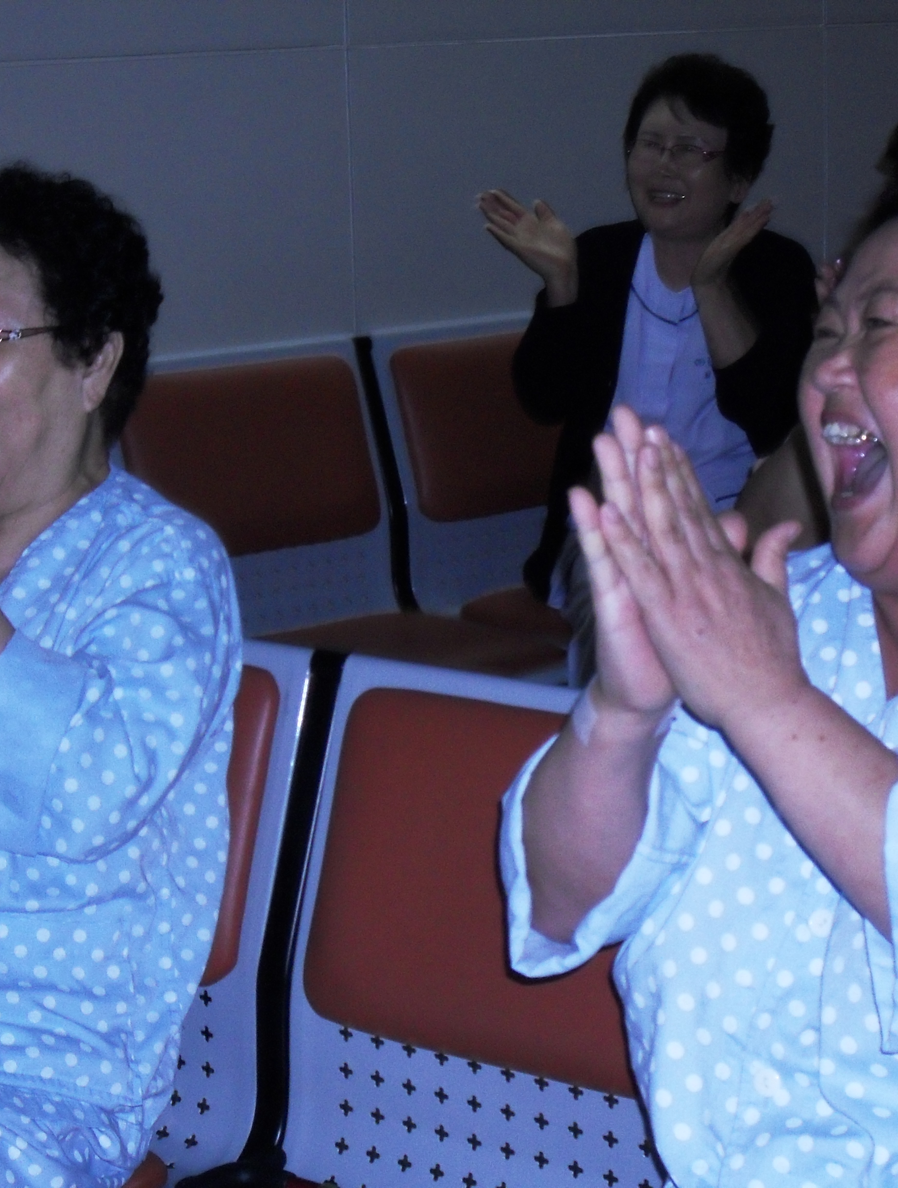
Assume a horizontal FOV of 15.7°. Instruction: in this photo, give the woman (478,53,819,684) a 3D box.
[{"bbox_3d":[0.299,-0.098,4.252,0.480,1.170,0.660,1,11,16],"label":"woman"}]

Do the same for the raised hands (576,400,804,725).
[{"bbox_3d":[0.129,-0.014,1.700,0.090,0.170,0.115,8,14,40],"label":"raised hands"}]

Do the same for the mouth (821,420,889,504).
[{"bbox_3d":[0.230,-0.075,1.840,0.030,0.050,0.048,-10,13,-35],"label":"mouth"}]

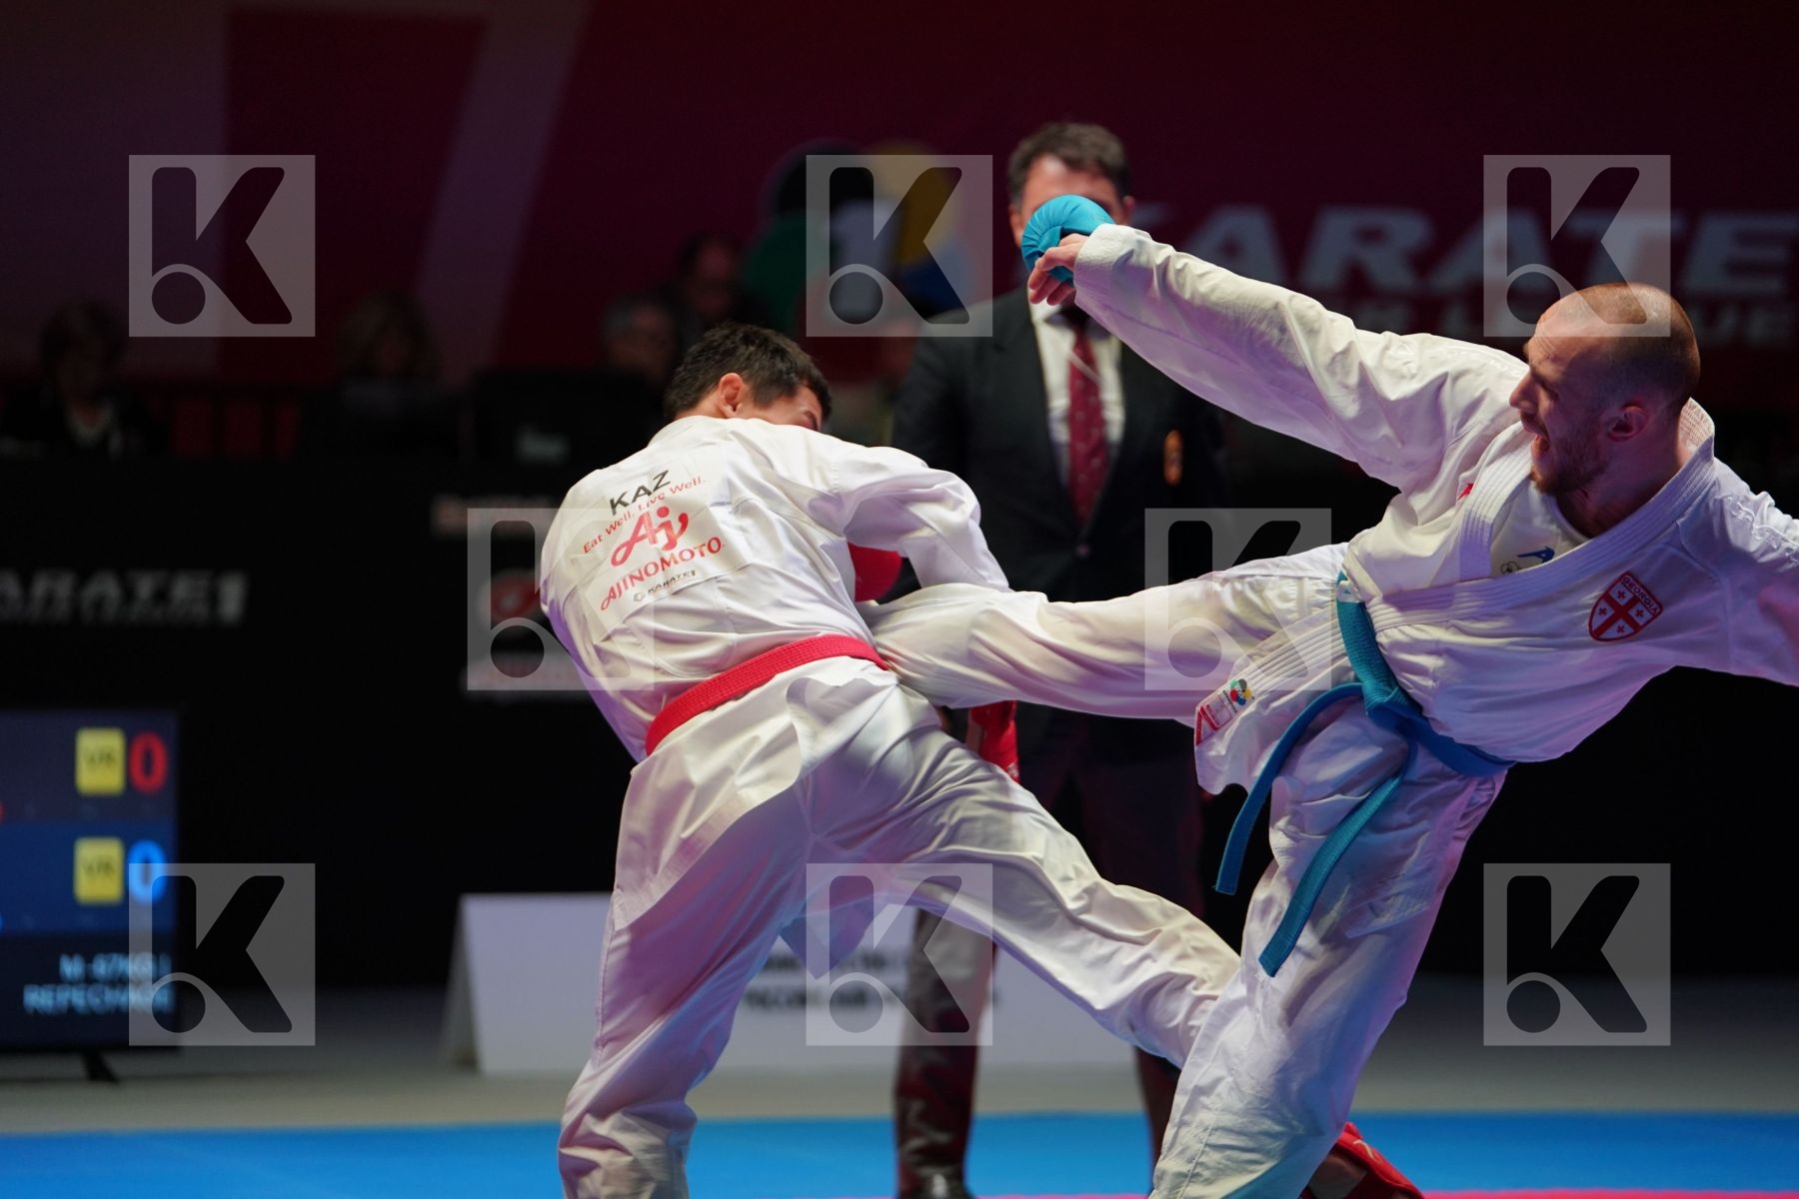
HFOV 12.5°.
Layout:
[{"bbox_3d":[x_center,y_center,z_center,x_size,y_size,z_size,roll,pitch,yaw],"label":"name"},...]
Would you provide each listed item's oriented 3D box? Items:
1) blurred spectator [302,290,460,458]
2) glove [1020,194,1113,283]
[{"bbox_3d":[-1.304,-0.151,20.700,0.500,1.250,0.680,0,0,-3],"label":"blurred spectator"},{"bbox_3d":[0.204,-0.410,9.400,0.150,0.105,0.120,9,4,22],"label":"glove"}]

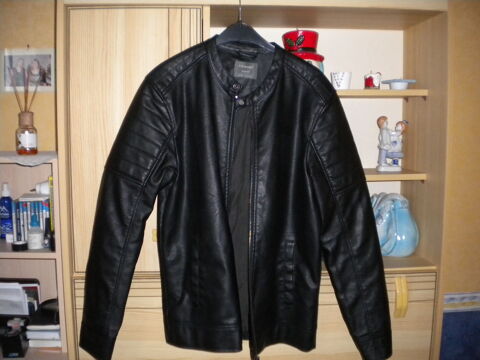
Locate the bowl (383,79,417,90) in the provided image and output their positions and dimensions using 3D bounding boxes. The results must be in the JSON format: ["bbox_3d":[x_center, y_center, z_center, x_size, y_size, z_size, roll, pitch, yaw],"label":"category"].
[{"bbox_3d":[0.493,-0.294,1.500,0.105,0.035,0.100,0,5,0],"label":"bowl"}]

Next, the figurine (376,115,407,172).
[{"bbox_3d":[0.493,-0.113,1.570,0.103,0.178,0.075,0,5,1],"label":"figurine"}]

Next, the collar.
[{"bbox_3d":[0.011,-0.249,1.100,0.175,0.155,0.115,0,5,-2],"label":"collar"}]

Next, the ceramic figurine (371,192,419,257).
[{"bbox_3d":[0.484,0.146,1.560,0.185,0.205,0.150,0,6,6],"label":"ceramic figurine"}]

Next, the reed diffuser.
[{"bbox_3d":[-0.633,-0.203,1.420,0.088,0.260,0.080,-2,6,-20],"label":"reed diffuser"}]

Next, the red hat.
[{"bbox_3d":[0.188,-0.407,1.480,0.140,0.100,0.140,1,6,14],"label":"red hat"}]

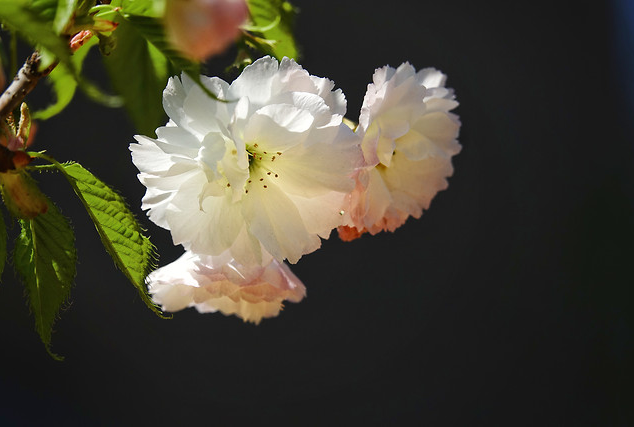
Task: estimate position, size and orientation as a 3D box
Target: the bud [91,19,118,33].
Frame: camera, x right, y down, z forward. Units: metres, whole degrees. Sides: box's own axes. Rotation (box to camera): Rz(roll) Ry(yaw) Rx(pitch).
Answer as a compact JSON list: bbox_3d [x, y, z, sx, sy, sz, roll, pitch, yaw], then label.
[{"bbox_3d":[-0.042,-0.037,1.460,0.005,0.003,0.003,6,0,12],"label":"bud"}]

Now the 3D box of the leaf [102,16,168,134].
[{"bbox_3d":[-0.037,-0.028,1.470,0.013,0.023,0.007,-12,0,0],"label":"leaf"}]

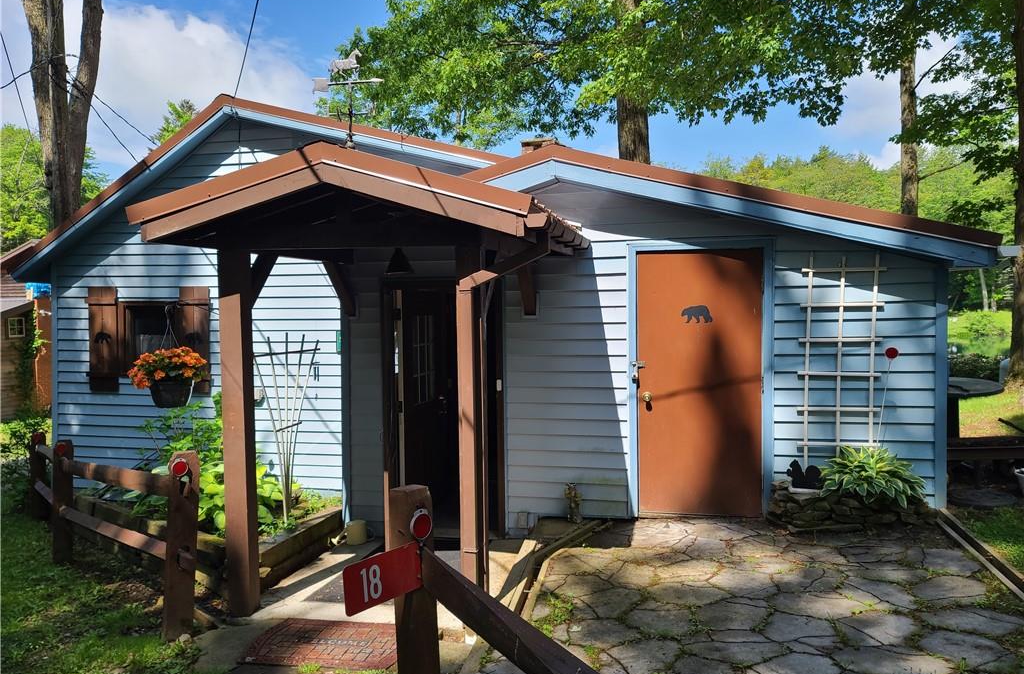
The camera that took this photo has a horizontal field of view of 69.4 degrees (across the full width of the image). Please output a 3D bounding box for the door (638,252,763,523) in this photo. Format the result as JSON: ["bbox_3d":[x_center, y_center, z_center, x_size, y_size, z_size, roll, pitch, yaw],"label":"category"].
[{"bbox_3d":[1.428,0.361,5.642,0.922,2.034,0.050,0,2,14],"label":"door"}]

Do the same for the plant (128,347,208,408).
[{"bbox_3d":[-2.331,0.264,5.011,0.482,0.400,0.460,0,2,14],"label":"plant"}]

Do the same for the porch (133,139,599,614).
[{"bbox_3d":[-0.884,0.305,5.248,2.660,2.951,1.870,0,2,14],"label":"porch"}]

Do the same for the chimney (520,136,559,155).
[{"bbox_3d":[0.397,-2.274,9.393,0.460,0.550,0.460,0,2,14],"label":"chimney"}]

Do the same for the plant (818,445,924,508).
[{"bbox_3d":[2.458,0.932,5.051,0.654,0.352,0.620,0,2,14],"label":"plant"}]

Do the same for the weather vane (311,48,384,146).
[{"bbox_3d":[-1.026,-1.481,4.623,0.469,0.612,0.240,0,2,14],"label":"weather vane"}]

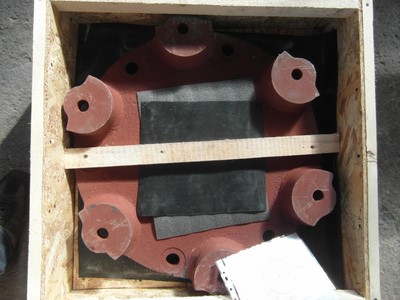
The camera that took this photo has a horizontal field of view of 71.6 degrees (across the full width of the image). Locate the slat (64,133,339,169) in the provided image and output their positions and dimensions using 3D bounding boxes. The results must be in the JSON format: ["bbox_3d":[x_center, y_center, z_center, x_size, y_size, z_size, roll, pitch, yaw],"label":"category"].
[{"bbox_3d":[0.012,0.004,0.802,0.783,0.024,0.056,-3,88,-2],"label":"slat"}]

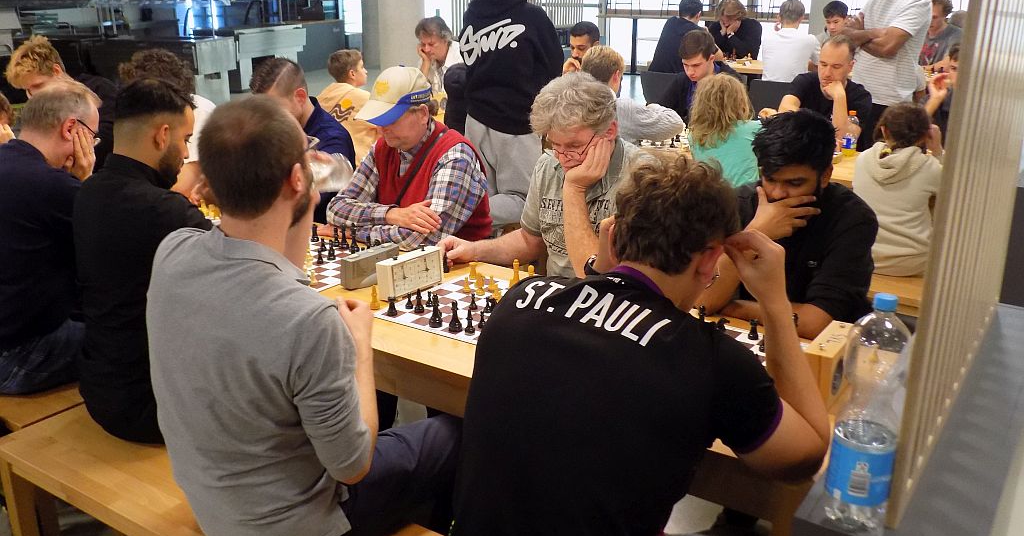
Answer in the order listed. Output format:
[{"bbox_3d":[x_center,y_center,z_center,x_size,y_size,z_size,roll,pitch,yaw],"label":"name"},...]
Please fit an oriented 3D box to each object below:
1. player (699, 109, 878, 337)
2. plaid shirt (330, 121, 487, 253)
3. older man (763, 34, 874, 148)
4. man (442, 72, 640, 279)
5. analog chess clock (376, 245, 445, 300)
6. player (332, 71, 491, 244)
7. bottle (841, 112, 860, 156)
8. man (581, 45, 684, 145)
[{"bbox_3d":[0.758,0.181,2.666,0.540,1.310,0.700,12,22,33],"label":"player"},{"bbox_3d":[-0.372,-0.269,3.297,0.530,0.520,0.460,12,22,33],"label":"plaid shirt"},{"bbox_3d":[1.788,-0.648,5.161,0.570,1.330,0.720,12,22,33],"label":"older man"},{"bbox_3d":[0.128,0.065,2.830,0.620,1.356,0.680,8,20,23],"label":"man"},{"bbox_3d":[-0.308,0.013,2.716,0.058,0.122,0.207,13,22,34],"label":"analog chess clock"},{"bbox_3d":[-0.364,-0.035,3.170,0.640,1.332,0.700,12,22,32],"label":"player"},{"bbox_3d":[1.764,-0.705,4.602,0.068,0.235,0.068,12,22,32],"label":"bottle"},{"bbox_3d":[0.511,-0.486,4.707,0.540,1.310,0.820,12,22,33],"label":"man"}]

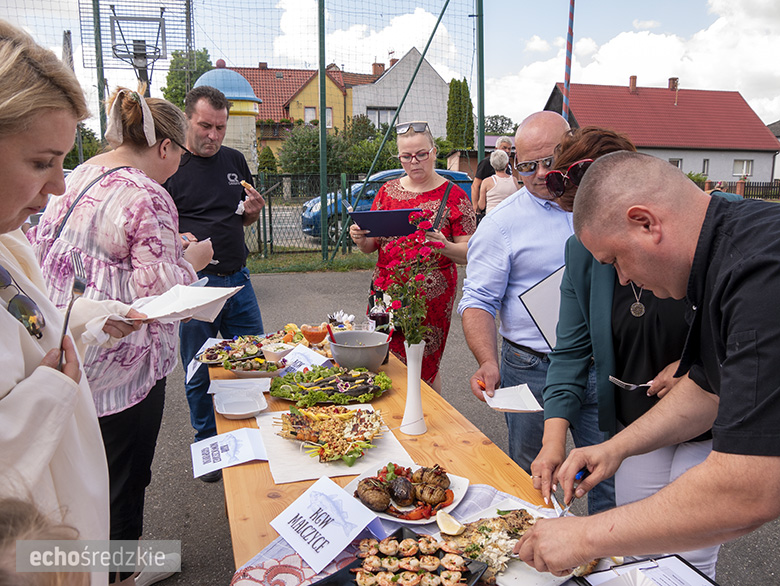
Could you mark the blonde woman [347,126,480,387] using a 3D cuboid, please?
[{"bbox_3d":[0.116,0.106,2.757,0.540,1.670,0.460,2,12,11],"label":"blonde woman"}]

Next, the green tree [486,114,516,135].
[{"bbox_3d":[14.099,-19.281,82.822,4.200,7.986,4.200,2,12,9],"label":"green tree"}]

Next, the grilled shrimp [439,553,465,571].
[{"bbox_3d":[0.115,0.485,1.141,0.047,0.021,0.030,1,11,6],"label":"grilled shrimp"}]

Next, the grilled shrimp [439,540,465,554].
[{"bbox_3d":[0.115,0.477,1.183,0.049,0.019,0.025,1,11,6],"label":"grilled shrimp"}]

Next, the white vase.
[{"bbox_3d":[0.069,0.263,1.755,0.076,0.255,0.076,0,11,0],"label":"white vase"}]

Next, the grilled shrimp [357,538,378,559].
[{"bbox_3d":[-0.042,0.476,1.177,0.038,0.018,0.038,0,11,0],"label":"grilled shrimp"}]

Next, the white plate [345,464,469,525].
[{"bbox_3d":[0.032,0.450,1.431,0.228,0.027,0.228,7,13,31],"label":"white plate"}]

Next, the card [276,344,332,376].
[{"bbox_3d":[-0.307,0.254,2.191,0.140,0.090,0.210,-7,13,-32],"label":"card"}]

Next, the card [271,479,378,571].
[{"bbox_3d":[-0.127,0.451,1.278,0.160,0.080,0.208,-8,14,-35],"label":"card"}]

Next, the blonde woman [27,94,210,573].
[{"bbox_3d":[-0.910,0.201,2.203,0.450,1.700,0.520,-11,16,-43],"label":"blonde woman"}]

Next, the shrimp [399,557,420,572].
[{"bbox_3d":[0.035,0.488,1.135,0.040,0.022,0.029,-1,12,0],"label":"shrimp"}]

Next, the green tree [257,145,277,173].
[{"bbox_3d":[-5.813,-5.760,29.953,0.920,2.413,0.920,-2,12,-11],"label":"green tree"}]

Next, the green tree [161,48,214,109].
[{"bbox_3d":[-9.808,-8.300,30.970,2.800,6.990,2.800,-3,12,-17],"label":"green tree"}]

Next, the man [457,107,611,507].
[{"bbox_3d":[0.493,0.285,1.937,0.580,1.640,0.420,0,12,2],"label":"man"}]

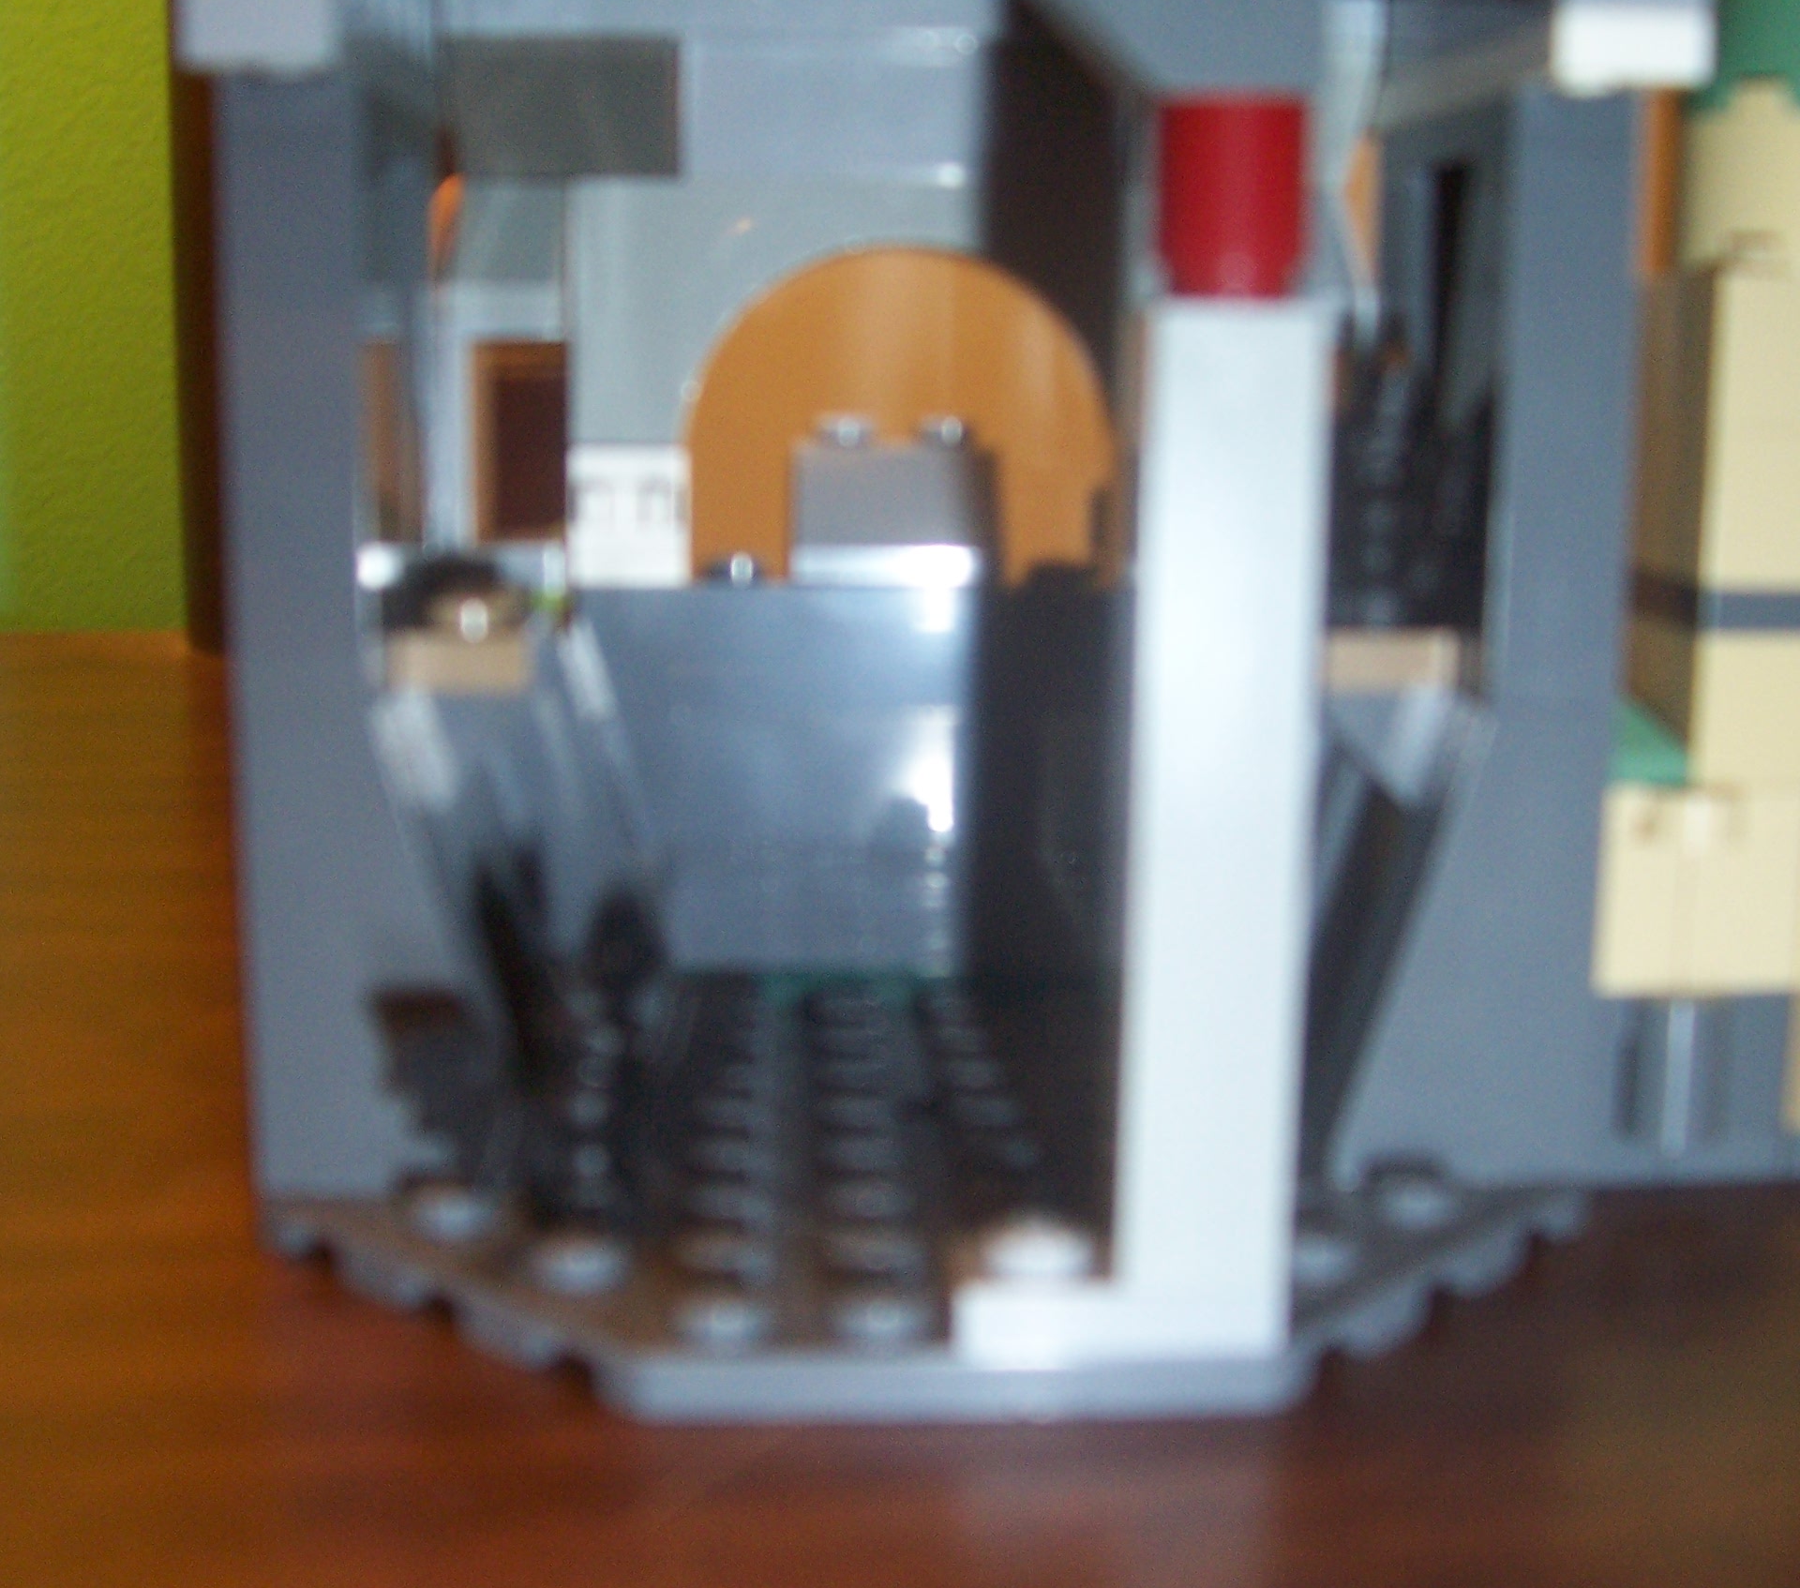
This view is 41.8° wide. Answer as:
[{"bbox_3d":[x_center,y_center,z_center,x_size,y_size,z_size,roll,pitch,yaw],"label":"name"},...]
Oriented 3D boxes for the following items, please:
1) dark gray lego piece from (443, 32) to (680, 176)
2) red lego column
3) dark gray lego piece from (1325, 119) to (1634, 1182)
[{"bbox_3d":[-0.023,-0.047,0.164,0.016,0.010,0.008,0,9,-3],"label":"dark gray lego piece"},{"bbox_3d":[0.016,-0.028,0.112,0.008,0.010,0.008,0,9,-3],"label":"red lego column"},{"bbox_3d":[0.034,-0.008,0.142,0.016,0.064,0.009,0,9,-3],"label":"dark gray lego piece"}]

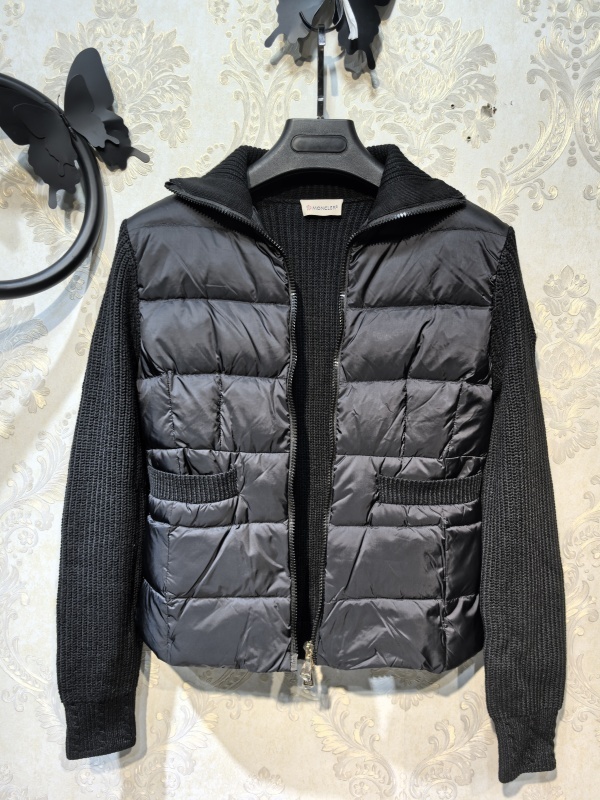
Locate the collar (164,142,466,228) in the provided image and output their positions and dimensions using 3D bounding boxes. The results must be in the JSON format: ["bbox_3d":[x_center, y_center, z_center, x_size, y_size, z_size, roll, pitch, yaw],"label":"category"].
[{"bbox_3d":[0.017,-0.233,0.670,0.318,0.100,0.125,1,5,3],"label":"collar"}]

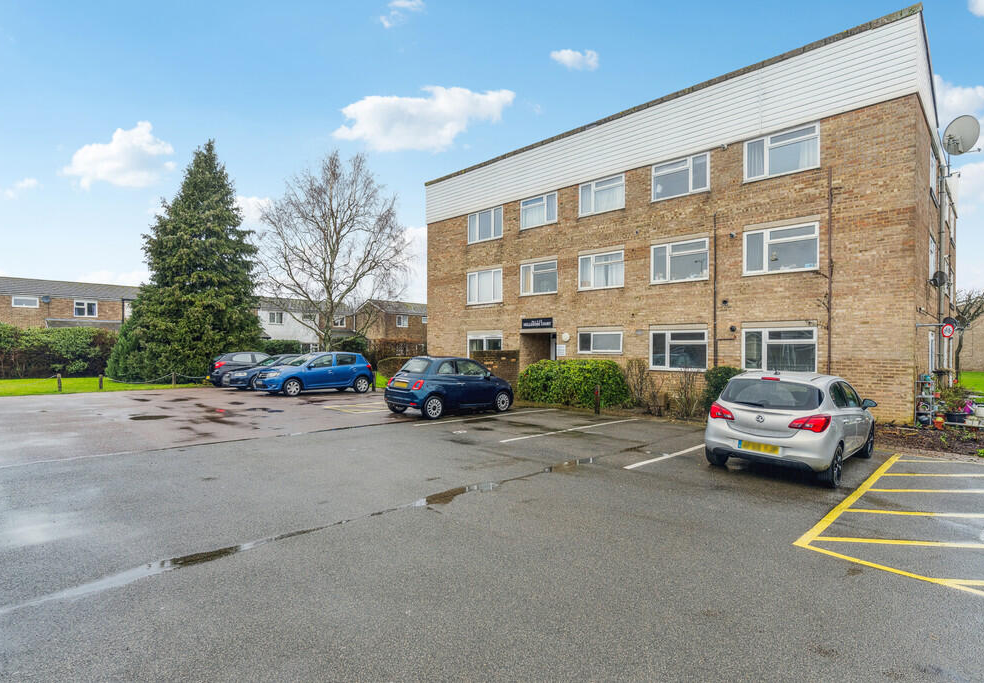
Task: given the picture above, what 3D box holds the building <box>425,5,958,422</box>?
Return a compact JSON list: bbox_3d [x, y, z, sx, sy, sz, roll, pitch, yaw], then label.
[{"bbox_3d":[7.985,-2.650,21.669,14.000,8.900,17.000,0,0,-45],"label":"building"}]

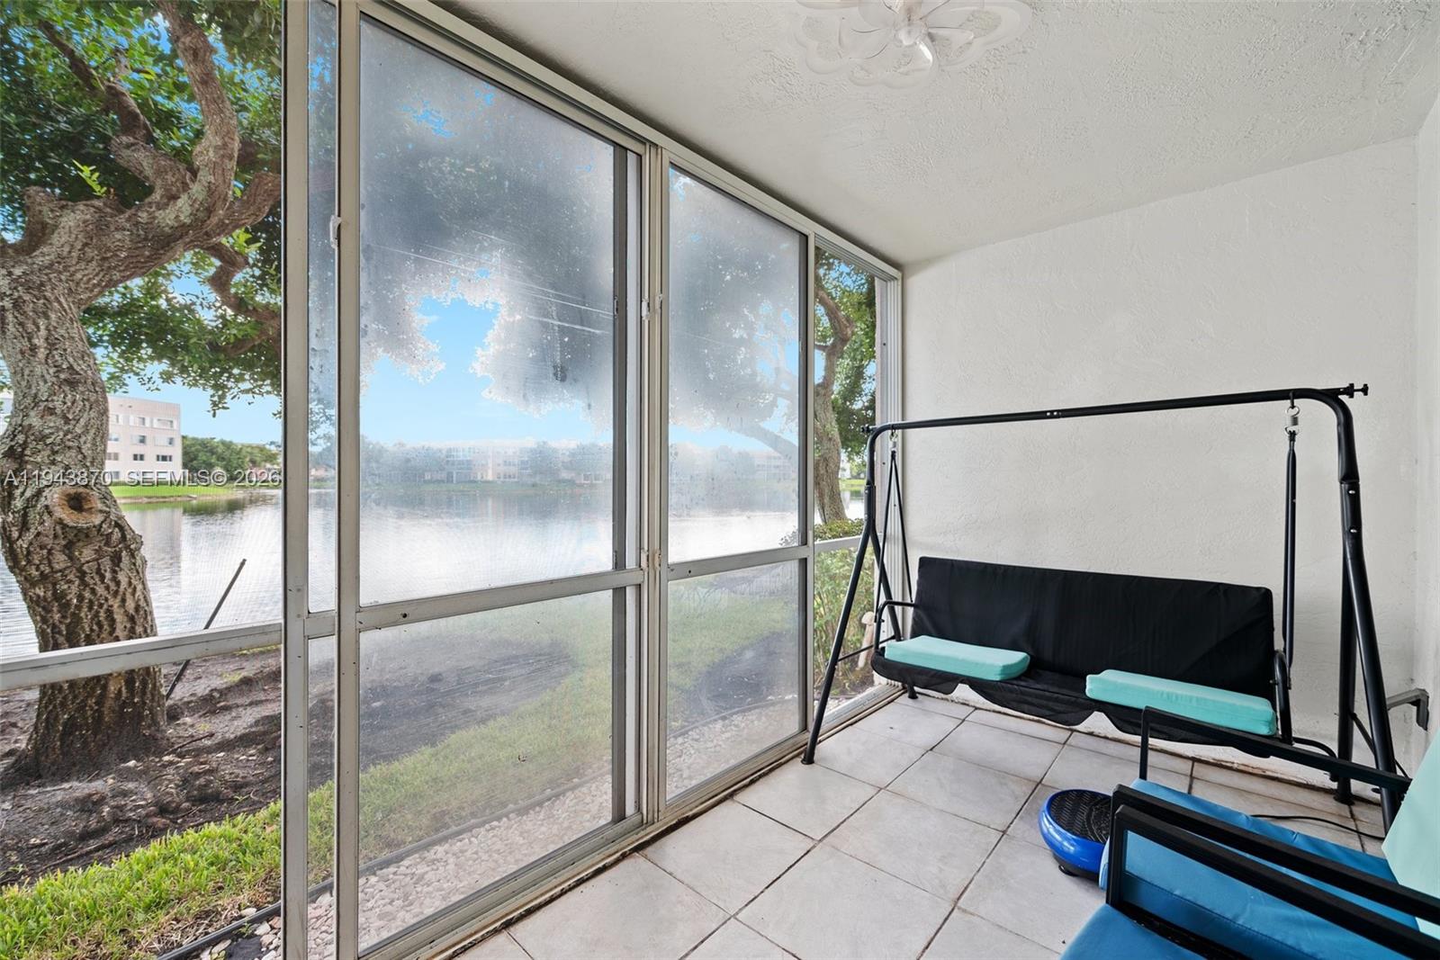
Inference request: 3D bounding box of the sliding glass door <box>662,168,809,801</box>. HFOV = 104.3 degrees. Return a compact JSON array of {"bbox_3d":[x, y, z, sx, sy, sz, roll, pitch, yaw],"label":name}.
[{"bbox_3d":[0.114,0.005,2.397,0.050,2.420,0.980,-1,-1,43],"label":"sliding glass door"}]

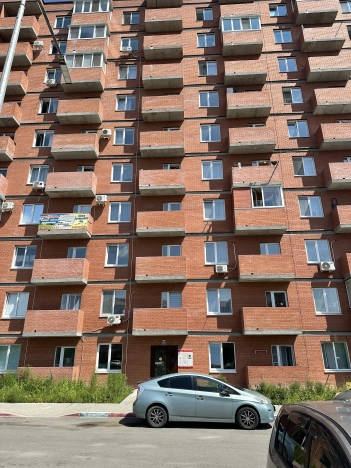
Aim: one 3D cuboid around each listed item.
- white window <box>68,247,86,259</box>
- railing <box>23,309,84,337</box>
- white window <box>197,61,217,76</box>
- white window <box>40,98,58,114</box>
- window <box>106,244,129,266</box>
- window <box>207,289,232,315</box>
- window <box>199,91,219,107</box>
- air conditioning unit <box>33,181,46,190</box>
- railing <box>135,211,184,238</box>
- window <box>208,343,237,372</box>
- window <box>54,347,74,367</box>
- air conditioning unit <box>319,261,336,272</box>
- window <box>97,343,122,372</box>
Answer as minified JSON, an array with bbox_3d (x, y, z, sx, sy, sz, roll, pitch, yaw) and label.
[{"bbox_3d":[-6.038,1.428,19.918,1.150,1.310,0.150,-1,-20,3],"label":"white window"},{"bbox_3d":[-6.799,5.060,18.253,2.978,1.383,0.914,-1,-20,3],"label":"railing"},{"bbox_3d":[2.424,-12.516,24.598,1.390,1.453,0.140,-1,-20,3],"label":"white window"},{"bbox_3d":[-9.130,-9.228,23.548,1.360,1.390,0.160,-1,-20,3],"label":"white window"},{"bbox_3d":[-3.436,1.277,19.331,1.370,1.400,0.160,-1,-20,3],"label":"window"},{"bbox_3d":[2.491,3.909,18.503,1.390,1.453,0.140,-1,-20,3],"label":"window"},{"bbox_3d":[2.476,-9.916,23.906,1.443,1.468,0.118,-1,-20,3],"label":"window"},{"bbox_3d":[-8.997,-3.187,21.455,0.780,0.520,0.300,-1,-20,3],"label":"air conditioning unit"},{"bbox_3d":[-0.862,-0.598,19.782,2.850,1.250,1.030,-1,-20,3],"label":"railing"},{"bbox_3d":[2.561,6.700,17.608,1.383,1.454,0.150,-1,-20,3],"label":"window"},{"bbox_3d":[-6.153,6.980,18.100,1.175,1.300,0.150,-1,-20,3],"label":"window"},{"bbox_3d":[8.855,1.871,18.824,0.760,0.523,0.276,-1,-20,3],"label":"air conditioning unit"},{"bbox_3d":[-3.626,6.859,18.001,1.384,1.421,0.150,-1,-20,3],"label":"window"}]

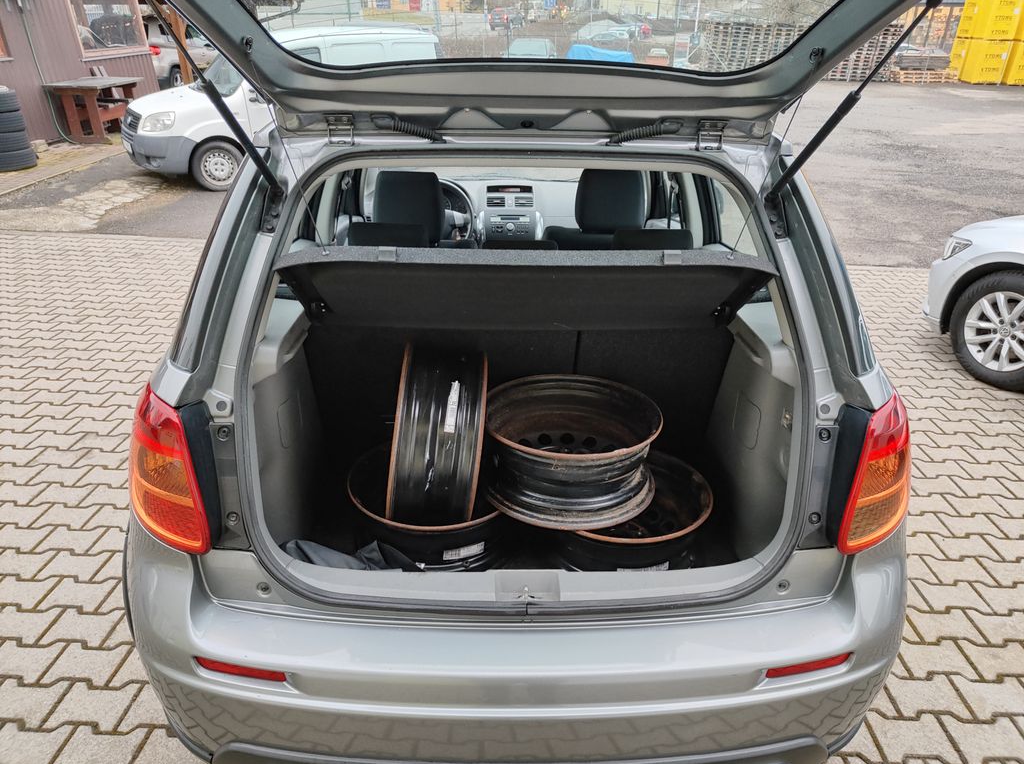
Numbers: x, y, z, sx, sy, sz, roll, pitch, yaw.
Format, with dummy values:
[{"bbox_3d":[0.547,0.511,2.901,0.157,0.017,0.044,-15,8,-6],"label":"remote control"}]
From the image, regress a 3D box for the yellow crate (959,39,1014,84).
[{"bbox_3d":[17.806,-12.004,25.515,1.050,1.470,1.100,5,27,10],"label":"yellow crate"}]

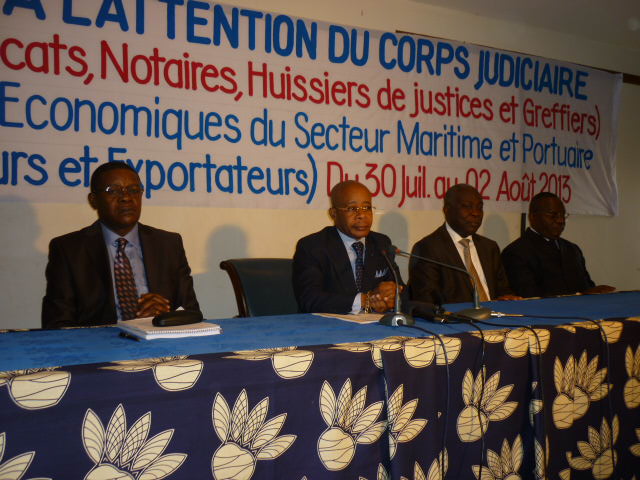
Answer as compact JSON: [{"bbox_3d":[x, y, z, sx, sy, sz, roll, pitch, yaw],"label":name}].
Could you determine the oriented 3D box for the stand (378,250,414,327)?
[{"bbox_3d":[0.253,0.166,2.245,0.120,0.260,0.320,0,0,-10],"label":"stand"}]

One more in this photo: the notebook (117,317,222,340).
[{"bbox_3d":[-0.480,0.281,1.950,0.230,0.024,0.290,0,0,-30],"label":"notebook"}]

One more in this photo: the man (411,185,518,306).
[{"bbox_3d":[0.730,0.380,2.690,0.570,1.280,0.800,0,0,-27],"label":"man"}]

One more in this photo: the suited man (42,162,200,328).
[{"bbox_3d":[-0.630,0.376,2.045,0.580,1.310,0.800,0,0,-25],"label":"suited man"}]

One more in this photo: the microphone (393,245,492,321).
[{"bbox_3d":[0.469,0.155,2.370,0.410,0.270,0.120,0,0,32],"label":"microphone"}]

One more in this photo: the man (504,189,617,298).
[{"bbox_3d":[1.250,0.385,2.980,0.560,1.270,0.800,0,0,-27],"label":"man"}]

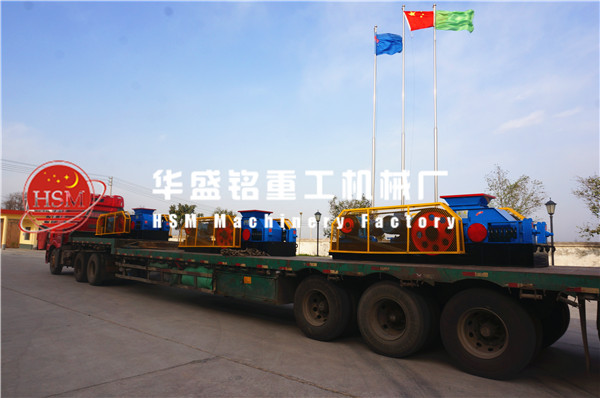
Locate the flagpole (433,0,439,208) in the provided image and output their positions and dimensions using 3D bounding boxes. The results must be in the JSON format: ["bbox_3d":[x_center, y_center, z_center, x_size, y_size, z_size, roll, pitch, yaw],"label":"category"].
[{"bbox_3d":[5.544,-2.339,16.313,0.140,11.922,0.140,-1,-7,19],"label":"flagpole"}]

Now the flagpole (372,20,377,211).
[{"bbox_3d":[3.411,-2.290,18.230,0.150,12.000,0.150,-4,-9,42],"label":"flagpole"}]

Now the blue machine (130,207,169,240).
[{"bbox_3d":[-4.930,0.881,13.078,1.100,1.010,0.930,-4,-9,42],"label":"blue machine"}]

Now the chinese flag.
[{"bbox_3d":[5.282,-7.868,17.654,1.400,1.000,0.300,0,-7,17],"label":"chinese flag"}]

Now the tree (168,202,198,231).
[{"bbox_3d":[-8.653,2.524,29.148,2.300,4.495,2.300,4,-7,-16],"label":"tree"}]

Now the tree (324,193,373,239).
[{"bbox_3d":[2.768,1.957,22.221,3.000,4.454,3.000,-4,-9,42],"label":"tree"}]

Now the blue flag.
[{"bbox_3d":[4.082,-7.106,18.369,1.350,1.000,0.300,0,-7,12],"label":"blue flag"}]

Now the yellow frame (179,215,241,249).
[{"bbox_3d":[-2.226,0.812,9.787,2.318,0.752,0.220,-4,-9,42],"label":"yellow frame"}]

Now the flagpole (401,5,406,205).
[{"bbox_3d":[4.444,-2.501,17.182,0.140,12.385,0.140,0,-7,14],"label":"flagpole"}]

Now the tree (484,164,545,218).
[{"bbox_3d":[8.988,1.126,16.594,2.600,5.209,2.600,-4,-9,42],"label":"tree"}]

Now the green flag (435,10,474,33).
[{"bbox_3d":[6.568,-7.546,16.980,1.550,0.900,0.250,0,-7,16],"label":"green flag"}]

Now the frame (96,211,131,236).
[{"bbox_3d":[-6.476,0.860,13.847,2.400,0.770,0.240,-5,-10,44],"label":"frame"}]

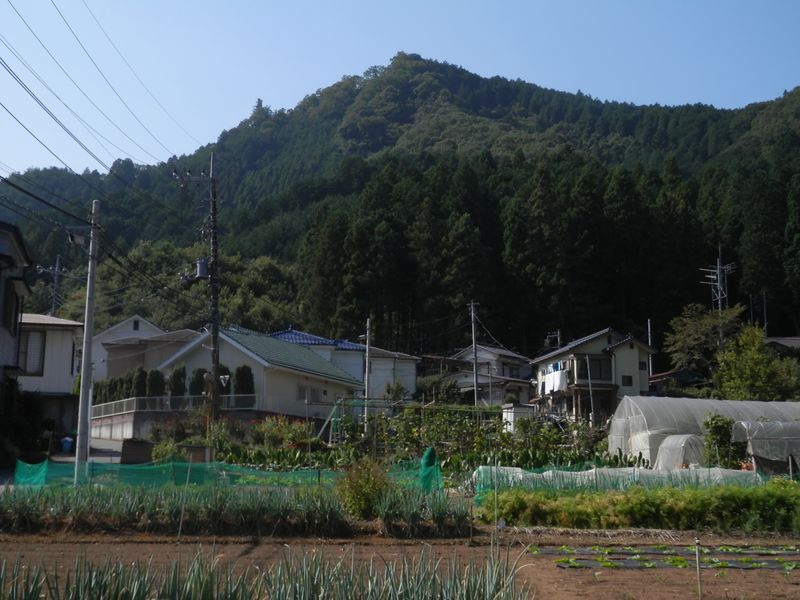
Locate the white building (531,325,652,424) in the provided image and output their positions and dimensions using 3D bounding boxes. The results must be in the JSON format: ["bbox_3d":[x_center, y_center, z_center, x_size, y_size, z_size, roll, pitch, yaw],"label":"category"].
[{"bbox_3d":[13.492,6.260,82.464,10.468,7.440,8.000,3,-9,-18],"label":"white building"}]

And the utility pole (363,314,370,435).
[{"bbox_3d":[-2.001,4.693,64.042,0.350,7.364,0.350,0,-9,0],"label":"utility pole"}]

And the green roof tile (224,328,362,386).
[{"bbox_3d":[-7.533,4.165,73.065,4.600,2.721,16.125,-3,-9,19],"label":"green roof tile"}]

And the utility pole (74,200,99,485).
[{"bbox_3d":[-9.074,1.187,30.168,0.360,8.372,0.360,0,-9,0],"label":"utility pole"}]

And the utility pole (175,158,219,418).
[{"bbox_3d":[-8.977,-0.509,46.122,1.950,12.310,0.700,0,-9,2],"label":"utility pole"}]

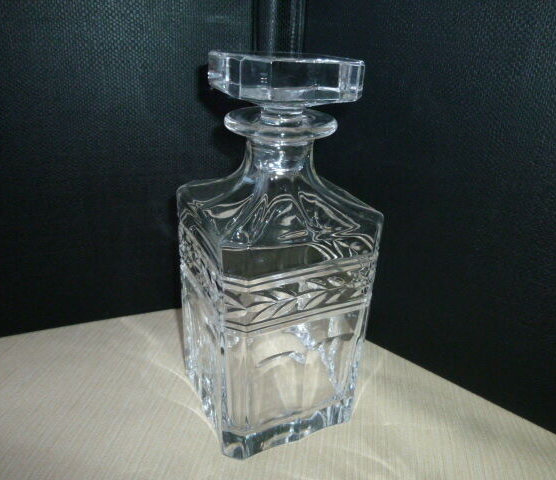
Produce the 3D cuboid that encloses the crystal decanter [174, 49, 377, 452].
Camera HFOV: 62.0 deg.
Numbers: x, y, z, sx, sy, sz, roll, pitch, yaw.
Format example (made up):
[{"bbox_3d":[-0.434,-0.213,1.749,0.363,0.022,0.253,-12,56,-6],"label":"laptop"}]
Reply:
[{"bbox_3d":[-0.002,0.007,0.290,0.097,0.226,0.097,-9,26,-26],"label":"crystal decanter"}]

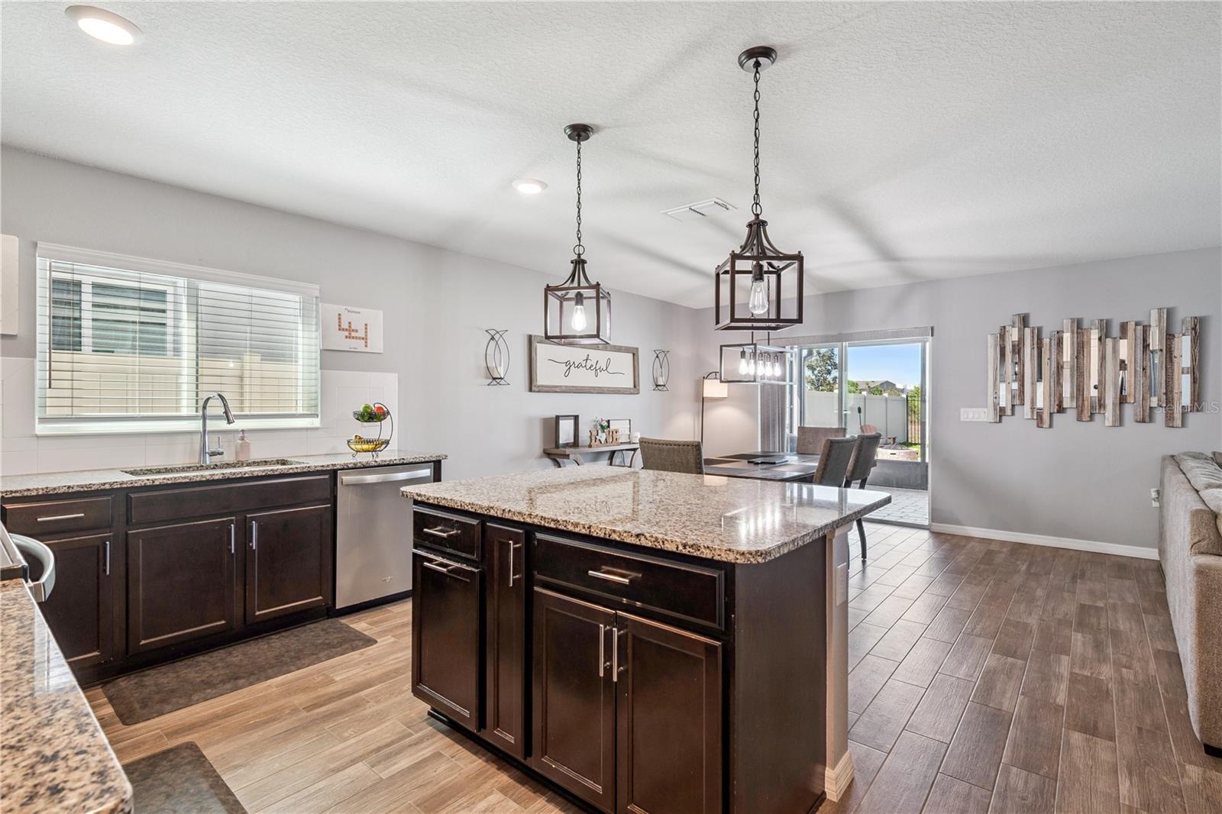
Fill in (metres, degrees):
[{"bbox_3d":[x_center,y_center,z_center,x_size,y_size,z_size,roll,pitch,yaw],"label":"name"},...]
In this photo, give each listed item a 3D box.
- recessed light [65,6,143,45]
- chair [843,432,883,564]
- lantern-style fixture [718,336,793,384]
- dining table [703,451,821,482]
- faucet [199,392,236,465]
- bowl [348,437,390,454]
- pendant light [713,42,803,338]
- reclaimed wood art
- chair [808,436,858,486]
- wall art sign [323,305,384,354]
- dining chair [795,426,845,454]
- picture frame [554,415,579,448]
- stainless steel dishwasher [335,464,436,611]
[{"bbox_3d":[-1.613,-1.204,1.839,0.187,0.028,0.187,0,0,40],"label":"recessed light"},{"bbox_3d":[1.715,0.702,4.476,0.620,1.000,0.470,0,0,40],"label":"chair"},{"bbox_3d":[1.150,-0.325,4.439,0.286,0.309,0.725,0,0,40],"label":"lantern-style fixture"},{"bbox_3d":[1.255,0.821,4.575,1.000,0.760,1.810,0,0,40],"label":"dining table"},{"bbox_3d":[-2.118,0.117,3.148,0.260,0.385,0.110,0,0,27],"label":"faucet"},{"bbox_3d":[-1.513,0.233,3.615,0.250,0.095,0.250,0,0,0],"label":"bowl"},{"bbox_3d":[0.499,-0.731,1.961,0.236,0.921,0.236,0,0,-2],"label":"pendant light"},{"bbox_3d":[3.940,-0.316,4.800,1.341,0.995,0.050,0,0,40],"label":"reclaimed wood art"},{"bbox_3d":[1.297,0.705,3.978,0.620,1.000,0.470,0,0,40],"label":"chair"},{"bbox_3d":[-1.730,-0.519,3.870,0.025,0.291,0.419,0,0,40],"label":"wall art sign"},{"bbox_3d":[1.824,0.698,5.246,0.470,1.000,0.620,0,0,40],"label":"dining chair"},{"bbox_3d":[-0.406,0.230,5.390,0.040,0.307,0.270,0,0,40],"label":"picture frame"},{"bbox_3d":[-1.549,0.757,3.643,0.600,0.800,0.621,0,0,40],"label":"stainless steel dishwasher"}]

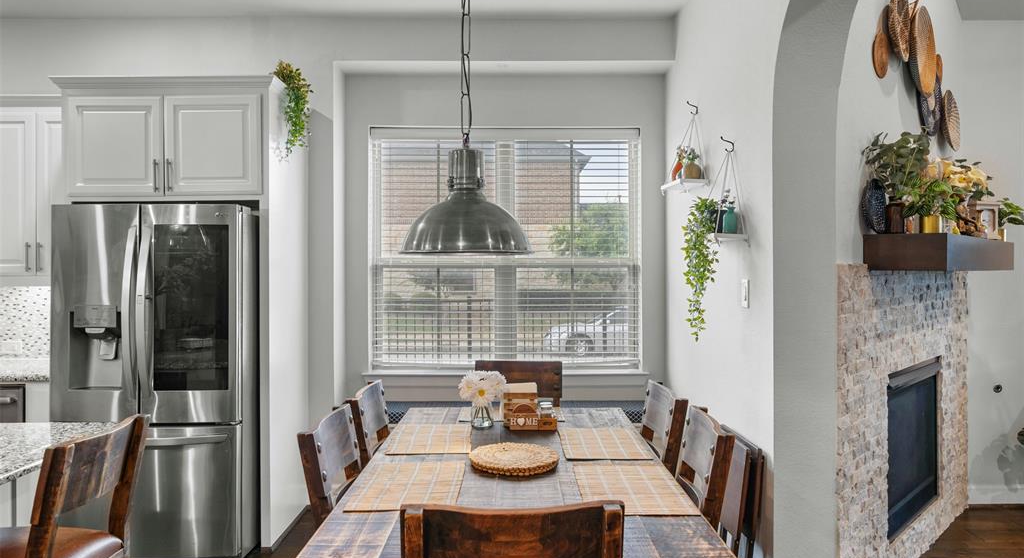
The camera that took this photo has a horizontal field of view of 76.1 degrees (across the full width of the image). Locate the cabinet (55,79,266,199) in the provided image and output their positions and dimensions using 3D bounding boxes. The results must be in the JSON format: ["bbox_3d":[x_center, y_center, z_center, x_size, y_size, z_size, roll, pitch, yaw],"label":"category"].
[{"bbox_3d":[-1.795,-0.718,3.642,1.100,0.620,0.630,0,1,0],"label":"cabinet"}]

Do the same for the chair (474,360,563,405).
[{"bbox_3d":[0.033,0.922,3.182,0.460,0.965,0.540,0,1,0],"label":"chair"}]

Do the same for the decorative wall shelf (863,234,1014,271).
[{"bbox_3d":[2.085,-0.114,3.129,0.290,0.148,1.420,1,1,45],"label":"decorative wall shelf"}]

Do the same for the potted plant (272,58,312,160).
[{"bbox_3d":[-1.215,-0.941,3.619,0.180,0.520,0.270,0,1,0],"label":"potted plant"}]

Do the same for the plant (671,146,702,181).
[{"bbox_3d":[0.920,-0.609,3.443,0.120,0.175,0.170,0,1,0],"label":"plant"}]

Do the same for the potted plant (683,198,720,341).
[{"bbox_3d":[0.890,-0.040,3.060,0.170,0.670,0.200,0,0,0],"label":"potted plant"}]

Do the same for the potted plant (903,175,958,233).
[{"bbox_3d":[1.750,-0.310,2.750,0.220,0.260,0.220,0,0,-45],"label":"potted plant"}]

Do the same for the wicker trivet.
[{"bbox_3d":[0.007,0.635,2.323,0.318,0.022,0.318,0,1,0],"label":"wicker trivet"}]

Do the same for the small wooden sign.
[{"bbox_3d":[0.086,0.617,2.800,0.215,0.085,0.080,0,0,-5],"label":"small wooden sign"}]

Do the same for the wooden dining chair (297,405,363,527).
[{"bbox_3d":[-0.360,0.918,2.147,0.540,0.940,0.445,0,1,0],"label":"wooden dining chair"}]

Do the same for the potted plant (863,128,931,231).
[{"bbox_3d":[1.600,-0.400,2.715,0.230,0.430,0.270,1,1,45],"label":"potted plant"}]

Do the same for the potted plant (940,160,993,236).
[{"bbox_3d":[2.220,-0.384,3.196,0.210,0.390,0.250,1,1,45],"label":"potted plant"}]

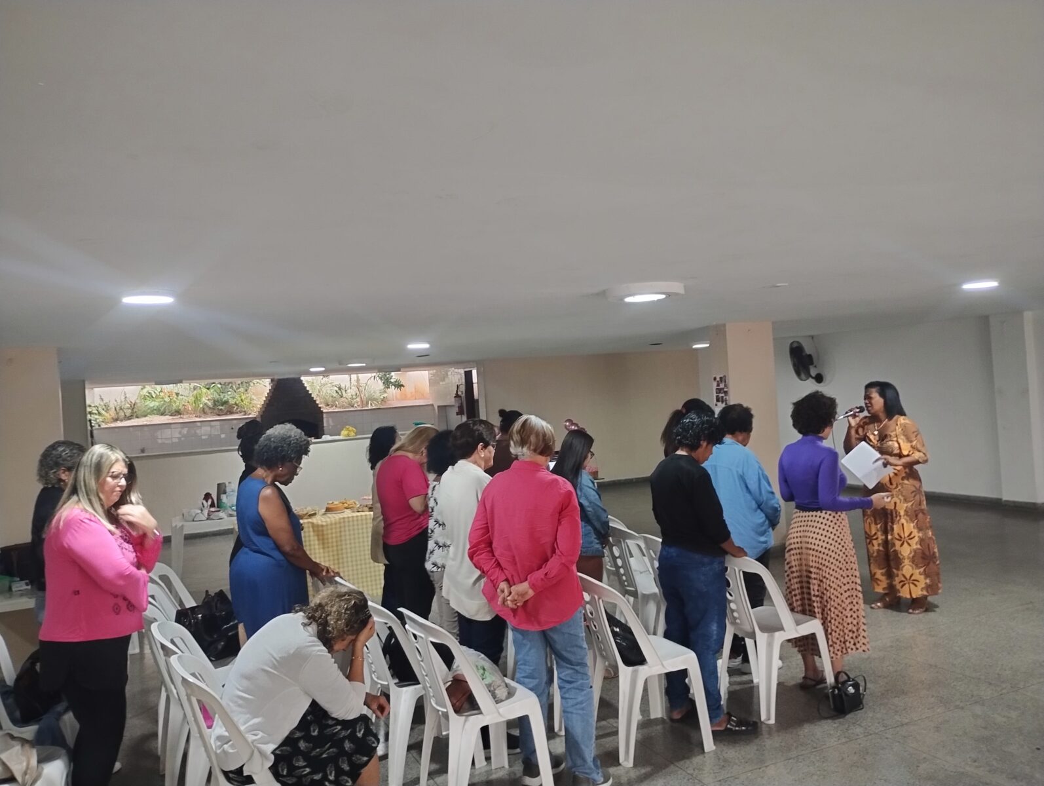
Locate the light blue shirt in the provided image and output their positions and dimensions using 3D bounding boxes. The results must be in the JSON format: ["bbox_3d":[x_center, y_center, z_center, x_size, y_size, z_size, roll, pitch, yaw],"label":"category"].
[{"bbox_3d":[1.300,0.619,5.000,0.340,0.720,0.480,-4,0,-26],"label":"light blue shirt"}]

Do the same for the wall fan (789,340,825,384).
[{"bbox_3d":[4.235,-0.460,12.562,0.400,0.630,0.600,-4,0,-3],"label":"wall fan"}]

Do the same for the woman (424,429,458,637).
[{"bbox_3d":[-0.349,0.960,4.500,0.390,1.550,0.450,-4,1,-22],"label":"woman"}]

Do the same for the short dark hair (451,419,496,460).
[{"bbox_3d":[-0.232,0.223,4.050,0.220,0.210,0.190,-4,1,-33],"label":"short dark hair"}]

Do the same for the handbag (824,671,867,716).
[{"bbox_3d":[1.653,1.512,4.314,0.170,0.200,0.120,-4,0,-24],"label":"handbag"}]

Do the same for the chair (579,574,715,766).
[{"bbox_3d":[0.539,1.247,4.051,0.530,0.870,0.460,-4,1,-19],"label":"chair"}]

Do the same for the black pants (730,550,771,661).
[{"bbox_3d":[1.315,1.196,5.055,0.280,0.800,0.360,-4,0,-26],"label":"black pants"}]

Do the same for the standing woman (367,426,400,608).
[{"bbox_3d":[-0.800,0.986,5.545,0.340,1.580,0.470,-4,0,-24],"label":"standing woman"}]

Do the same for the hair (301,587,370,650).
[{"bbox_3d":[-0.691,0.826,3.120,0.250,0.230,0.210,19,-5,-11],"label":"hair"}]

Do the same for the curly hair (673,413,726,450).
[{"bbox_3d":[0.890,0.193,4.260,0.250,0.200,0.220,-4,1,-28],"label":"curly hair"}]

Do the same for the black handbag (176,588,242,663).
[{"bbox_3d":[-1.644,1.216,4.420,0.340,0.360,0.210,-4,1,-37],"label":"black handbag"}]

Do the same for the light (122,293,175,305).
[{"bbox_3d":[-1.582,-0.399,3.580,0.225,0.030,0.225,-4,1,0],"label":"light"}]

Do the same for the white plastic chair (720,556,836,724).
[{"bbox_3d":[1.263,1.227,4.473,0.500,0.820,0.470,-4,0,-28],"label":"white plastic chair"}]

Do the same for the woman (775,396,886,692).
[{"bbox_3d":[1.696,0.797,4.620,0.550,1.610,0.500,-4,1,-32],"label":"woman"}]

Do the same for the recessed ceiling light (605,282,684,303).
[{"bbox_3d":[0.690,-0.565,4.750,0.450,0.060,0.450,-4,0,-24],"label":"recessed ceiling light"}]

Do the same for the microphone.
[{"bbox_3d":[2.277,0.138,5.850,0.210,0.050,0.050,-25,0,-13],"label":"microphone"}]

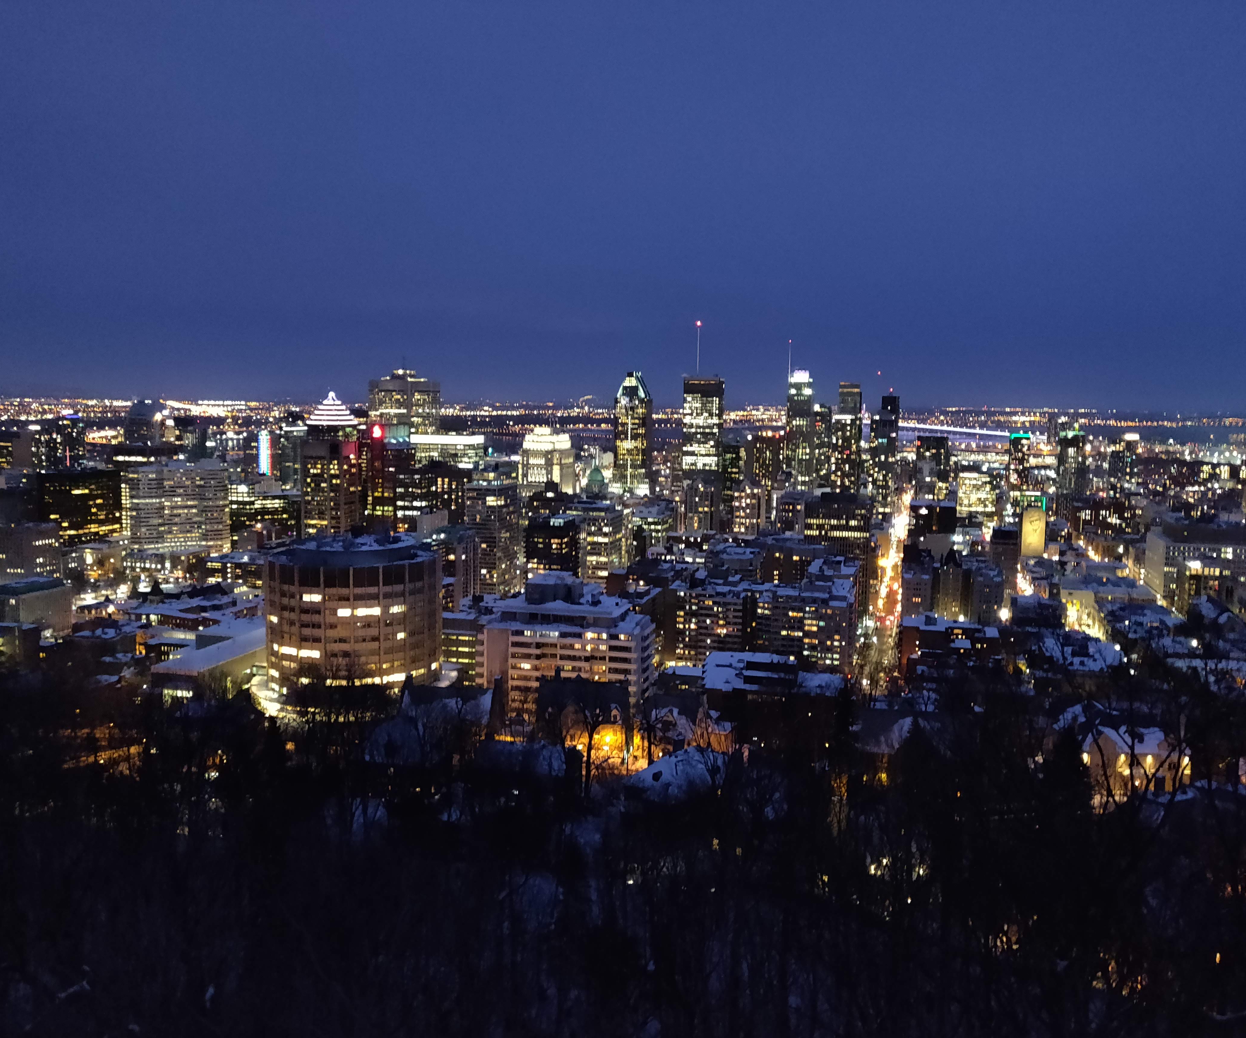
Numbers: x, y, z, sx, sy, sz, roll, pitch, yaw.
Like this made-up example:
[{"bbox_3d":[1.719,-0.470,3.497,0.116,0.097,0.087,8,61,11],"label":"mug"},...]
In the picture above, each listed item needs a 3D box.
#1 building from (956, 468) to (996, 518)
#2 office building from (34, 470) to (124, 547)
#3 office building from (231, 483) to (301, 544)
[{"bbox_3d":[390.570,-15.310,1108.700,33.490,81.040,33.490,3,7,16],"label":"building"},{"bbox_3d":[-460.800,-1.560,848.970,32.780,79.660,54.640,3,7,16],"label":"office building"},{"bbox_3d":[-336.130,-2.560,947.740,65.000,58.000,25.000,3,7,16],"label":"office building"}]

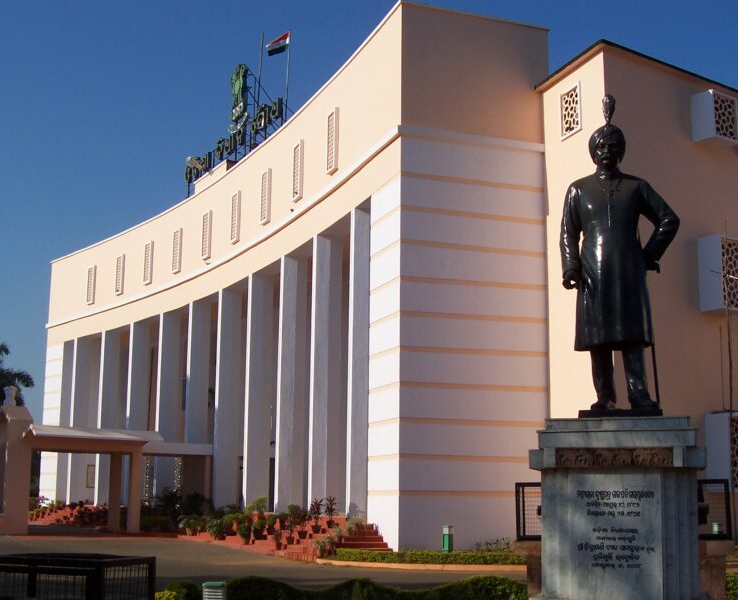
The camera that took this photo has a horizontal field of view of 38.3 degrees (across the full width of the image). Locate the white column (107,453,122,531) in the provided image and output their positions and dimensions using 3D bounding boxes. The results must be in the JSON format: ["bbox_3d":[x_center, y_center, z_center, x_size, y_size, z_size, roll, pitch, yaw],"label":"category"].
[{"bbox_3d":[-9.969,7.546,41.887,0.340,3.032,0.340,7,-12,-31],"label":"white column"}]

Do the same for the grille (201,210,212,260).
[{"bbox_3d":[-6.894,-2.761,45.287,0.141,2.005,0.710,6,-12,-29],"label":"grille"}]

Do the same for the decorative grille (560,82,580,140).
[{"bbox_3d":[5.432,-5.096,28.717,0.100,1.394,1.030,4,-11,-20],"label":"decorative grille"}]

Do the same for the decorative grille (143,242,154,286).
[{"bbox_3d":[-10.809,-1.799,52.161,0.130,2.066,0.880,7,-12,-33],"label":"decorative grille"}]

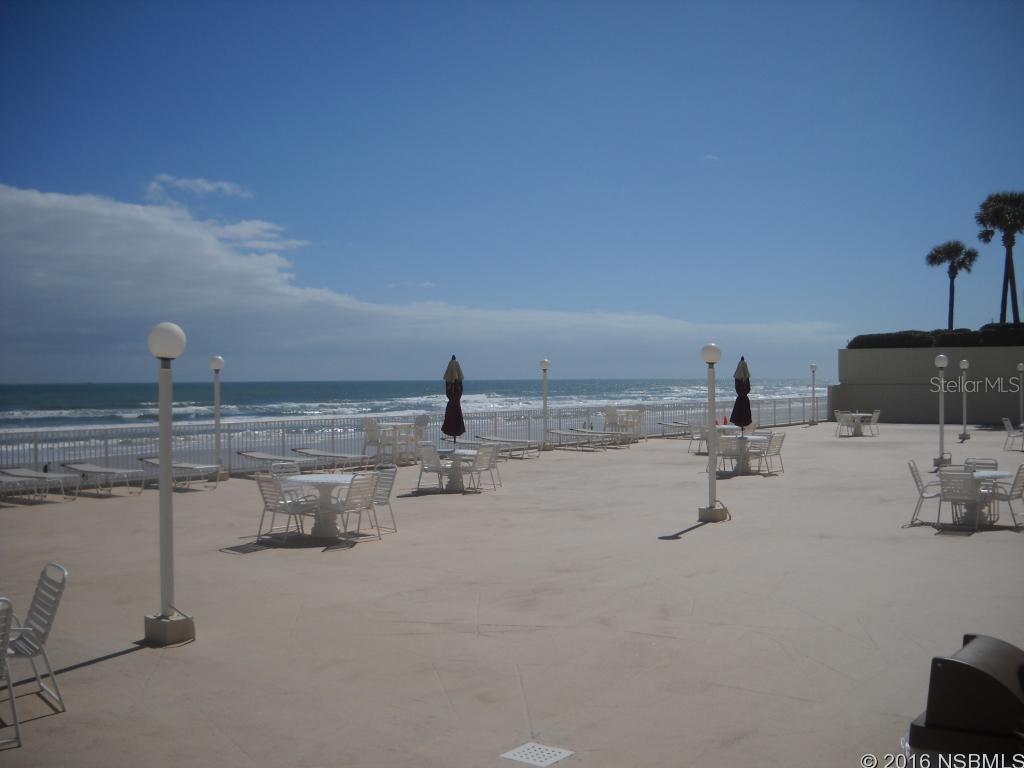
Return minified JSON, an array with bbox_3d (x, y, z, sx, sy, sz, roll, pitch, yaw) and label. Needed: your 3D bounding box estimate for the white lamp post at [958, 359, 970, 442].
[{"bbox_3d":[14.268,0.497,35.427,0.330,2.520,0.330,0,0,38],"label":"white lamp post"}]

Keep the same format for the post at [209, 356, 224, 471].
[{"bbox_3d":[-6.486,0.655,24.754,0.330,2.520,0.330,0,0,38],"label":"post"}]

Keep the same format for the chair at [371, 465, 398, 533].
[{"bbox_3d":[-1.913,1.546,14.984,0.620,0.860,0.560,-1,0,-41],"label":"chair"}]

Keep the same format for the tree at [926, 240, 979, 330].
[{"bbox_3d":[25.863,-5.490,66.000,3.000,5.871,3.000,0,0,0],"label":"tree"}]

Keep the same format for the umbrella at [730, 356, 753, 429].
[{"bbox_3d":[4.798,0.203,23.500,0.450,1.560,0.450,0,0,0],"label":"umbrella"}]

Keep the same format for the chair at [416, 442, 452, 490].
[{"bbox_3d":[-1.336,1.478,20.428,0.620,0.850,0.580,0,0,35],"label":"chair"}]

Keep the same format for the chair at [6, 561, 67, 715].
[{"bbox_3d":[-3.093,1.562,6.908,0.620,0.850,0.580,-1,0,-37],"label":"chair"}]

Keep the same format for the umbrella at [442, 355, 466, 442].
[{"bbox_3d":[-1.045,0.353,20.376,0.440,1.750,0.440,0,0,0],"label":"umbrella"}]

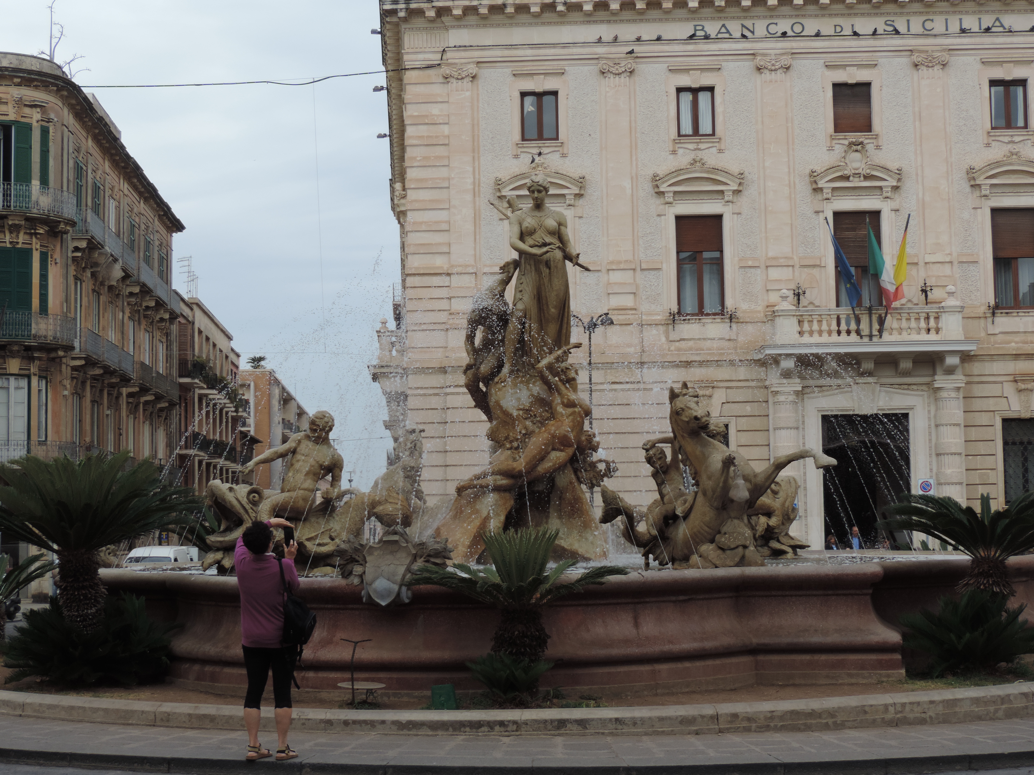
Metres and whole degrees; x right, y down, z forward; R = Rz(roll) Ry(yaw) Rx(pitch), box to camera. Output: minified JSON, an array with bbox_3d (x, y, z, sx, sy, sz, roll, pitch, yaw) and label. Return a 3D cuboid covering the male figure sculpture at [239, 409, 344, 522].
[{"bbox_3d":[-2.546,0.907,18.600,1.150,1.260,0.800,-2,-5,18],"label":"male figure sculpture"}]

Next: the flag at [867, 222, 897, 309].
[{"bbox_3d":[8.998,-3.013,40.501,0.700,2.120,0.450,-1,-5,1],"label":"flag"}]

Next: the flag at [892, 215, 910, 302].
[{"bbox_3d":[9.481,-3.181,40.602,0.440,2.150,0.450,-1,-5,1],"label":"flag"}]

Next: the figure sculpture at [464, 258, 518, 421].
[{"bbox_3d":[-0.309,-0.561,19.323,0.680,1.910,0.750,0,-5,-12],"label":"figure sculpture"}]

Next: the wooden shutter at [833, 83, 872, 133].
[{"bbox_3d":[9.361,-7.789,45.848,1.086,1.423,0.080,-1,-5,2],"label":"wooden shutter"}]

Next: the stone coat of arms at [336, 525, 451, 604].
[{"bbox_3d":[-1.085,1.561,14.450,1.020,0.690,0.420,-1,-5,3],"label":"stone coat of arms"}]

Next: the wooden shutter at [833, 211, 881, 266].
[{"bbox_3d":[9.419,-4.119,45.527,1.279,1.562,0.080,-1,-5,2],"label":"wooden shutter"}]

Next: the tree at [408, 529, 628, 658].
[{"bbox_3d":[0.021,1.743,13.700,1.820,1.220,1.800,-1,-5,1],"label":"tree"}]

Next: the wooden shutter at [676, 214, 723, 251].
[{"bbox_3d":[4.772,-4.043,43.052,1.210,0.950,0.060,-1,-5,1],"label":"wooden shutter"}]

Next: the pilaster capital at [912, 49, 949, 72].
[{"bbox_3d":[11.474,-9.087,45.576,1.045,0.640,0.300,-1,-5,2],"label":"pilaster capital"}]

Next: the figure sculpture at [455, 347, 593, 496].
[{"bbox_3d":[0.077,0.345,18.440,1.350,1.660,0.800,2,-6,-30],"label":"figure sculpture"}]

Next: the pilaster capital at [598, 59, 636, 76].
[{"bbox_3d":[2.785,-8.931,45.864,1.036,0.483,0.300,-1,-5,2],"label":"pilaster capital"}]

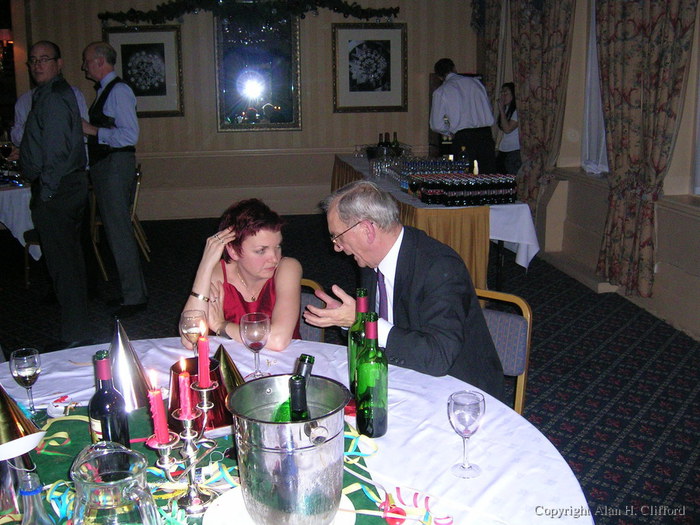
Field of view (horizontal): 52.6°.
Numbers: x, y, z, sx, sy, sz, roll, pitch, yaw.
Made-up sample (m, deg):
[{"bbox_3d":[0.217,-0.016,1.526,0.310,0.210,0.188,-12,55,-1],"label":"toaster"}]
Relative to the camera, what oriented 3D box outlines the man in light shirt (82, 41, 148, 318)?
[{"bbox_3d":[-1.558,-0.529,4.763,0.420,1.810,0.520,-5,15,-17],"label":"man in light shirt"}]

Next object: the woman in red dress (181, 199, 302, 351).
[{"bbox_3d":[-0.340,0.357,2.422,0.480,1.190,0.660,-2,14,-3],"label":"woman in red dress"}]

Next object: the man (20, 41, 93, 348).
[{"bbox_3d":[-1.762,-0.367,4.216,0.350,1.790,0.480,3,14,14],"label":"man"}]

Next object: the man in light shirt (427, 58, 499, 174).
[{"bbox_3d":[1.123,-1.009,6.706,0.560,1.770,0.500,-7,15,-24],"label":"man in light shirt"}]

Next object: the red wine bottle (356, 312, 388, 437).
[{"bbox_3d":[0.052,0.256,1.643,0.075,0.292,0.075,-1,14,0],"label":"red wine bottle"}]

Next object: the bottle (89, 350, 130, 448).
[{"bbox_3d":[-0.463,0.318,1.376,0.078,0.305,0.078,-1,14,0],"label":"bottle"}]

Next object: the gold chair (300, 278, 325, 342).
[{"bbox_3d":[-0.322,0.520,2.435,0.450,0.890,0.550,0,14,6],"label":"gold chair"}]

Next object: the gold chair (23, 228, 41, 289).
[{"bbox_3d":[-2.375,-0.288,5.829,0.550,0.900,0.450,0,14,3],"label":"gold chair"}]

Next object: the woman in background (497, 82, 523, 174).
[{"bbox_3d":[1.547,-0.930,6.778,0.360,1.580,0.420,-5,14,-17],"label":"woman in background"}]

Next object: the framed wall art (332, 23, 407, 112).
[{"bbox_3d":[0.246,-2.331,8.521,0.904,1.031,0.040,-3,14,-7],"label":"framed wall art"}]

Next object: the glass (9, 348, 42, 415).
[{"bbox_3d":[-0.808,0.298,1.777,0.079,0.162,0.079,-1,14,0],"label":"glass"}]

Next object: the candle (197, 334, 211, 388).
[{"bbox_3d":[-0.293,0.199,1.417,0.023,0.108,0.023,-1,14,0],"label":"candle"}]

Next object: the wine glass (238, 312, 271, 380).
[{"bbox_3d":[-0.261,0.243,1.968,0.082,0.174,0.082,-1,14,0],"label":"wine glass"}]

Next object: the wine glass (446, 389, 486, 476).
[{"bbox_3d":[0.245,0.359,1.476,0.078,0.165,0.078,-1,14,0],"label":"wine glass"}]

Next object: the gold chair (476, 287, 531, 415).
[{"bbox_3d":[0.222,0.556,2.225,0.450,0.890,0.560,12,19,42],"label":"gold chair"}]

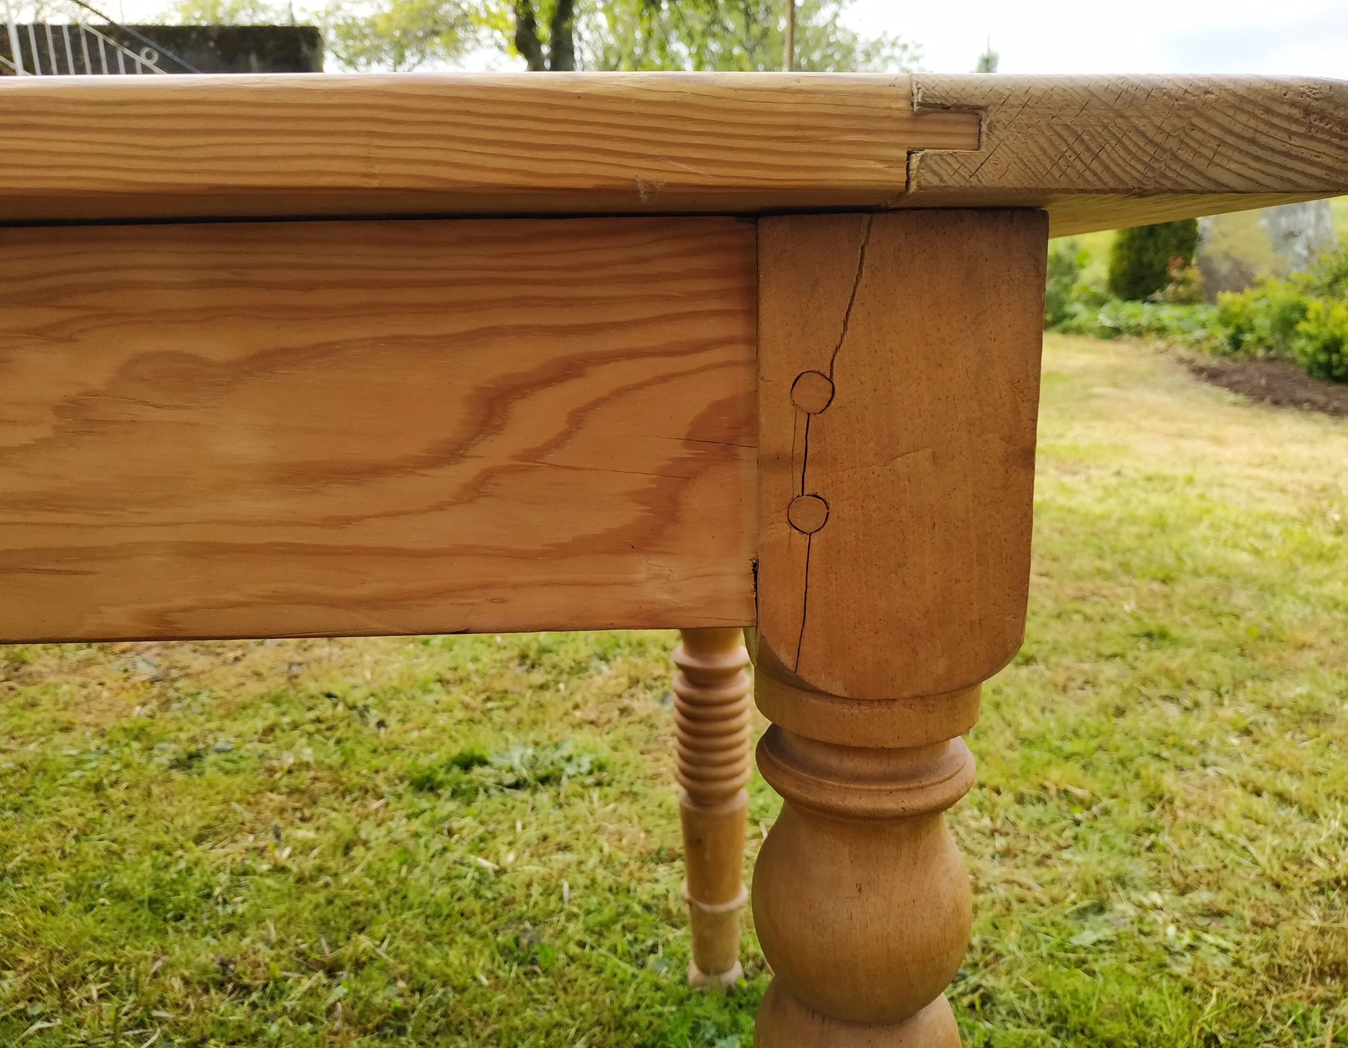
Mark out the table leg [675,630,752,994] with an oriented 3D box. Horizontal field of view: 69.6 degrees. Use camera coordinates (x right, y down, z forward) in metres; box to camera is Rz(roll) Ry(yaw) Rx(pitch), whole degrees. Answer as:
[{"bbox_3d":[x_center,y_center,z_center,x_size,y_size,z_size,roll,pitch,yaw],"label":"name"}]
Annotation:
[{"bbox_3d":[0.040,0.134,0.986,0.083,0.720,0.083,-1,12,-2],"label":"table leg"}]

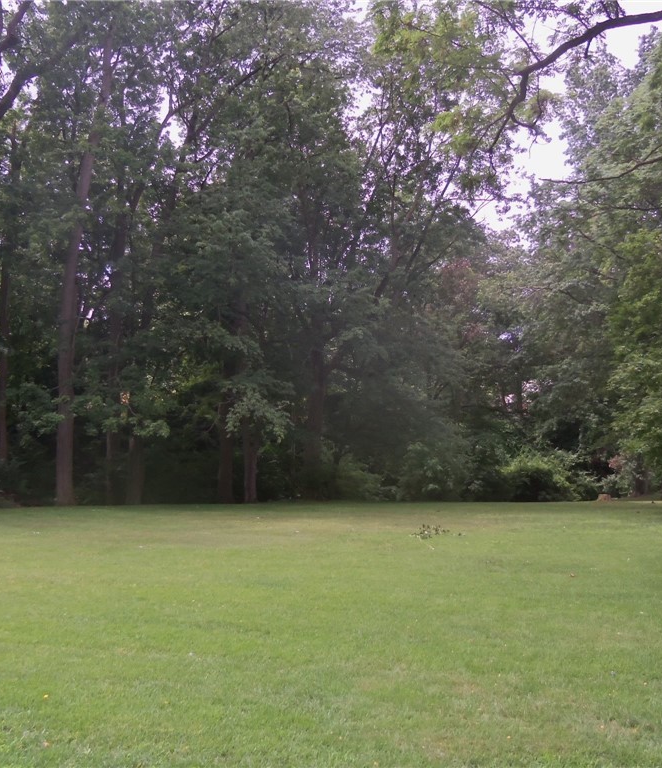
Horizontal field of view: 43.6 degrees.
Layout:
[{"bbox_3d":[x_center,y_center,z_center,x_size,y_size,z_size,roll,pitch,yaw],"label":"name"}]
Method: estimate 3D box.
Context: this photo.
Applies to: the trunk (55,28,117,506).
[{"bbox_3d":[-12.223,-6.242,41.609,0.900,24.535,0.900,3,-6,0],"label":"trunk"}]

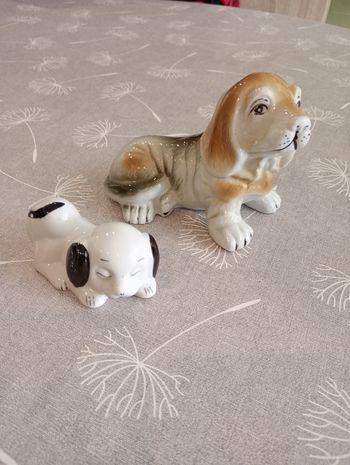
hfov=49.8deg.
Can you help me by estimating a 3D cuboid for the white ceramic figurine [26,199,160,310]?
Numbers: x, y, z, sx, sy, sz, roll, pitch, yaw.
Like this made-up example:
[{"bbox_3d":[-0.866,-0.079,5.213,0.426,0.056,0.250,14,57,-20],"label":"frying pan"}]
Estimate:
[{"bbox_3d":[-0.057,0.009,0.255,0.058,0.053,0.081,-26,49,-25],"label":"white ceramic figurine"}]

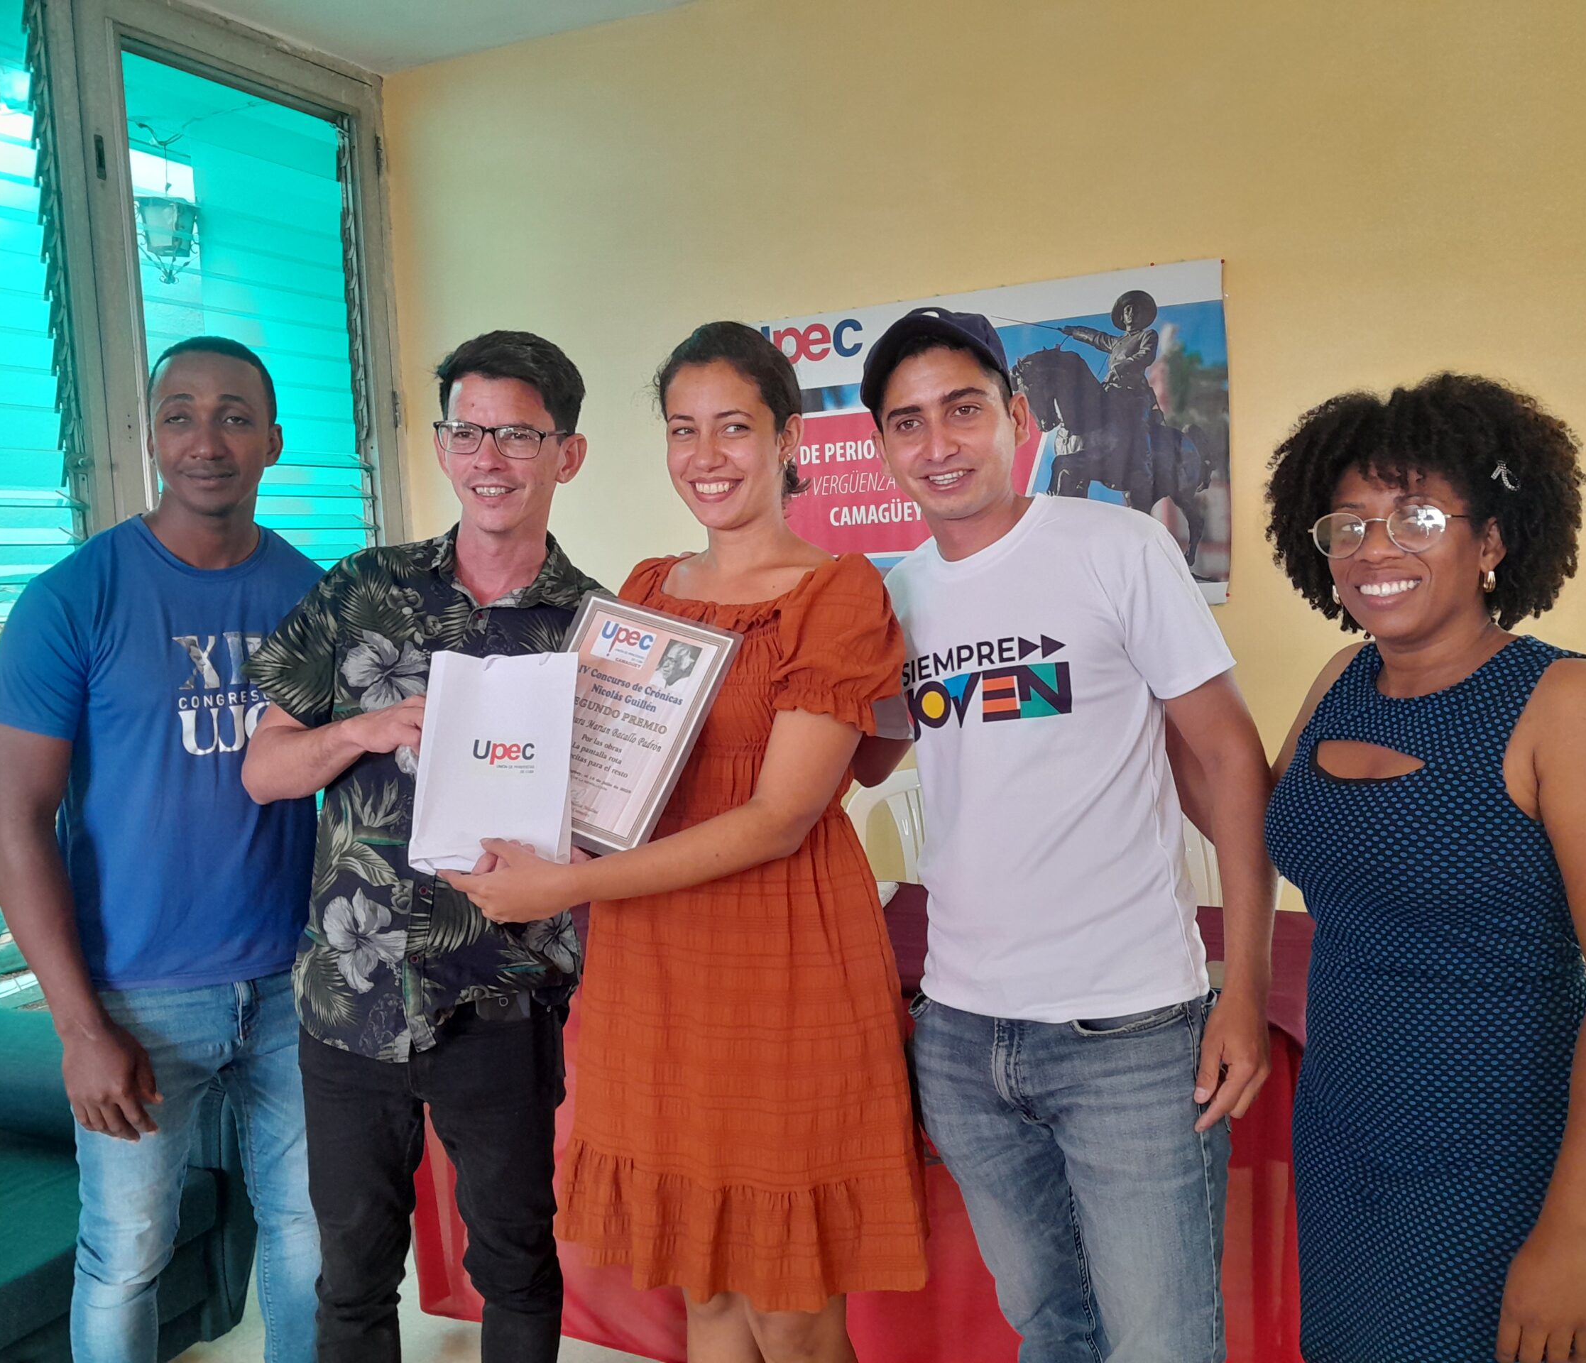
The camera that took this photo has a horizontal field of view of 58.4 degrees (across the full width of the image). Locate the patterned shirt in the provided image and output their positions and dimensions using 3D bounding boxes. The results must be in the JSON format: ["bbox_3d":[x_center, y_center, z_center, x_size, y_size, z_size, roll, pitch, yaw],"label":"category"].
[{"bbox_3d":[-0.437,0.125,1.740,0.470,0.630,0.280,-2,5,8],"label":"patterned shirt"}]

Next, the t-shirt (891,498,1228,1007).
[{"bbox_3d":[0.313,0.085,1.730,0.470,0.630,0.280,-2,6,36],"label":"t-shirt"}]

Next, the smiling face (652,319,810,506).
[{"bbox_3d":[-0.070,-0.298,1.620,0.160,0.220,0.190,-5,5,21],"label":"smiling face"}]

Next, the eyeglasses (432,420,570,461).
[{"bbox_3d":[-0.340,-0.290,1.709,0.138,0.044,0.142,6,10,6],"label":"eyeglasses"}]

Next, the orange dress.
[{"bbox_3d":[-0.058,0.280,1.680,0.430,0.850,0.320,-1,6,20],"label":"orange dress"}]

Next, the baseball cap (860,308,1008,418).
[{"bbox_3d":[0.159,-0.357,1.600,0.175,0.135,0.250,-15,-4,14],"label":"baseball cap"}]

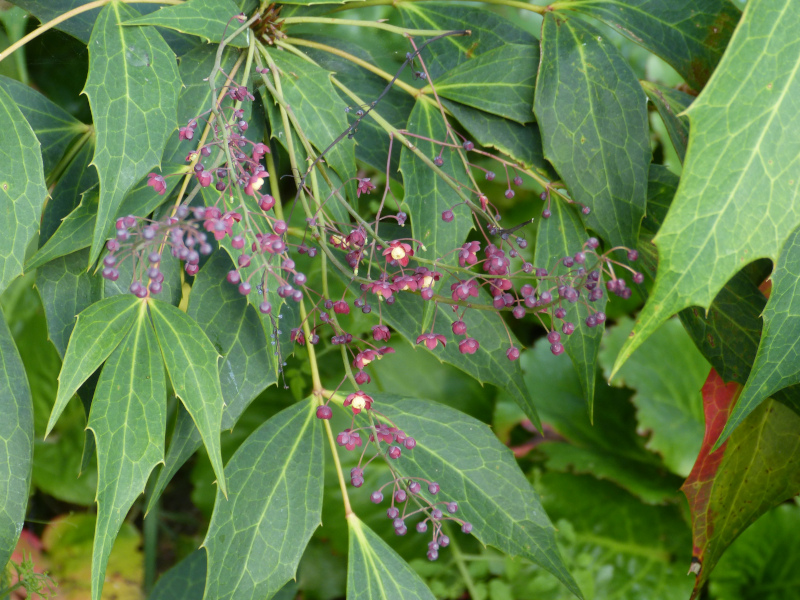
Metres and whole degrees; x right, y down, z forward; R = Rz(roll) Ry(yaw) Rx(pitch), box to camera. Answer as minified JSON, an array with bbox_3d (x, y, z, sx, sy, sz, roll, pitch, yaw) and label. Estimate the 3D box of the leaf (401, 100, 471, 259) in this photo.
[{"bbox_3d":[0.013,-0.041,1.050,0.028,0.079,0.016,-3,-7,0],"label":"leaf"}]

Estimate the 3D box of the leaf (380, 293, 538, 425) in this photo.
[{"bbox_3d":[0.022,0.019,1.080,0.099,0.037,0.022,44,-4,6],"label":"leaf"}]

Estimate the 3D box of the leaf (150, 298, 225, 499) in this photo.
[{"bbox_3d":[-0.072,0.034,0.980,0.020,0.079,0.016,-21,-7,-9],"label":"leaf"}]

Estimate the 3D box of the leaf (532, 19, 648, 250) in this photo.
[{"bbox_3d":[0.080,-0.065,1.060,0.047,0.109,0.020,-19,-8,3],"label":"leaf"}]

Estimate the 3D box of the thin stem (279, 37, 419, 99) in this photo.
[{"bbox_3d":[-0.018,-0.094,1.060,0.061,0.006,0.006,22,0,-9],"label":"thin stem"}]

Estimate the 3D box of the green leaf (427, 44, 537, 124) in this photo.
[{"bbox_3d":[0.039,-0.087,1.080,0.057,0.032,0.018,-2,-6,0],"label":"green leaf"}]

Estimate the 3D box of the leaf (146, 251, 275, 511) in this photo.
[{"bbox_3d":[-0.074,0.033,1.050,0.044,0.112,0.022,24,0,2],"label":"leaf"}]

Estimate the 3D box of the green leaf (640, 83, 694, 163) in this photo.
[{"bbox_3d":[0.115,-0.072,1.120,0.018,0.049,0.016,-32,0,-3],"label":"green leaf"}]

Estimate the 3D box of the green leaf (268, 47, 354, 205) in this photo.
[{"bbox_3d":[-0.030,-0.068,1.030,0.025,0.073,0.015,-29,-8,2],"label":"green leaf"}]

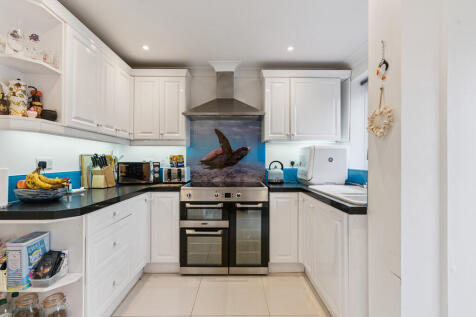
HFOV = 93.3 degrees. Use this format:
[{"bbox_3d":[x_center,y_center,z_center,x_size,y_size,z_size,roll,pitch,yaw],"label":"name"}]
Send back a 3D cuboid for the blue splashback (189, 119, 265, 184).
[{"bbox_3d":[-0.154,-0.095,2.925,1.020,0.810,0.015,0,-1,0],"label":"blue splashback"}]

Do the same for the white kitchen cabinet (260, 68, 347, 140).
[{"bbox_3d":[0.795,-0.601,2.770,0.980,0.820,0.340,0,-1,0],"label":"white kitchen cabinet"}]

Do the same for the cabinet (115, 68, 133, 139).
[{"bbox_3d":[-1.375,-0.585,2.460,0.320,0.720,0.300,0,-1,0],"label":"cabinet"}]

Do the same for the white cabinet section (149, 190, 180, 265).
[{"bbox_3d":[-0.745,0.715,2.570,0.300,0.730,0.560,0,0,0],"label":"white cabinet section"}]

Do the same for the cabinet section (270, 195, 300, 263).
[{"bbox_3d":[0.478,0.715,2.570,0.300,0.730,0.560,0,0,0],"label":"cabinet section"}]

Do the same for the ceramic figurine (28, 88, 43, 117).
[{"bbox_3d":[-1.312,-0.354,1.455,0.082,0.185,0.078,1,-1,-42],"label":"ceramic figurine"}]

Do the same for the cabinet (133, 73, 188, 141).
[{"bbox_3d":[-0.900,-0.606,2.770,0.630,0.790,0.330,0,-1,0],"label":"cabinet"}]

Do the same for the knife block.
[{"bbox_3d":[-1.350,0.187,2.275,0.125,0.220,0.180,0,-1,0],"label":"knife block"}]

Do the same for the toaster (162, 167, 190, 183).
[{"bbox_3d":[-0.750,0.214,2.765,0.250,0.185,0.280,0,-1,0],"label":"toaster"}]

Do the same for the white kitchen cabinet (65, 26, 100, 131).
[{"bbox_3d":[-1.375,-0.594,1.800,0.320,0.730,0.410,0,-1,0],"label":"white kitchen cabinet"}]

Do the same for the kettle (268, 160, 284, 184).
[{"bbox_3d":[0.464,0.169,2.720,0.195,0.265,0.180,0,-1,0],"label":"kettle"}]

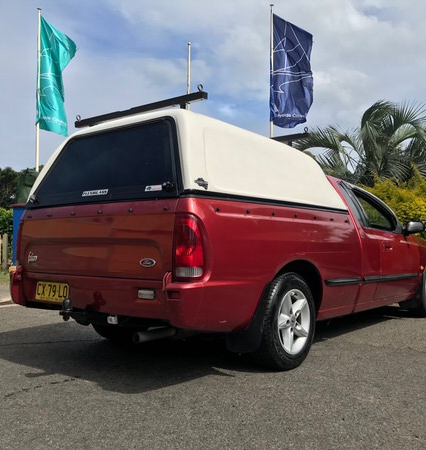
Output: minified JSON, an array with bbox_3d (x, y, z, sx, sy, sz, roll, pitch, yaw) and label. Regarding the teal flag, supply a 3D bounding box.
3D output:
[{"bbox_3d":[-3.992,-3.764,12.300,1.030,3.000,0.400,1,-2,-18],"label":"teal flag"}]

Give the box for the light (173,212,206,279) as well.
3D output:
[{"bbox_3d":[-0.123,0.120,2.546,0.150,0.350,0.120,-1,-3,40],"label":"light"}]

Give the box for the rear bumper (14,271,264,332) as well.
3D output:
[{"bbox_3d":[-0.636,0.468,3.237,1.840,0.330,0.680,-1,-3,40],"label":"rear bumper"}]

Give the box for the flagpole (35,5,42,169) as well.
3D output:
[{"bbox_3d":[-4.414,-2.153,12.178,0.090,6.670,0.090,1,-2,-20],"label":"flagpole"}]

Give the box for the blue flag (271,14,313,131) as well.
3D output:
[{"bbox_3d":[1.990,-3.890,12.300,1.120,2.880,0.400,0,-2,9],"label":"blue flag"}]

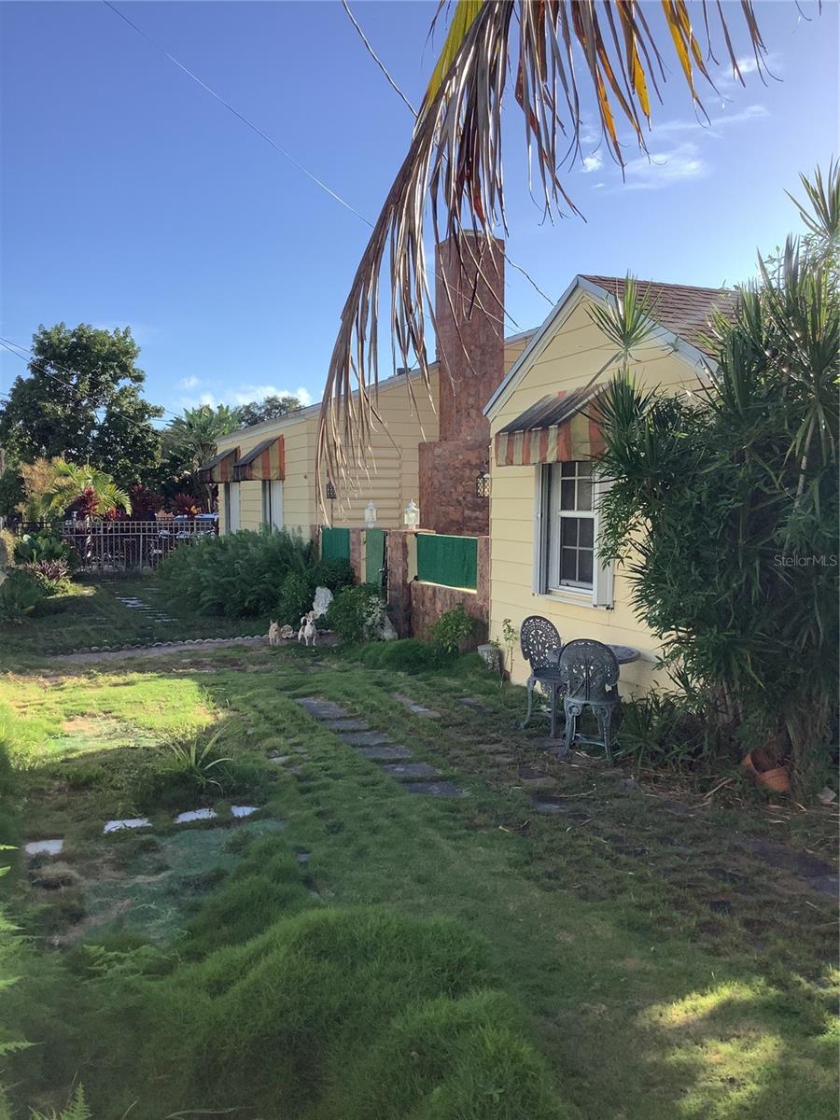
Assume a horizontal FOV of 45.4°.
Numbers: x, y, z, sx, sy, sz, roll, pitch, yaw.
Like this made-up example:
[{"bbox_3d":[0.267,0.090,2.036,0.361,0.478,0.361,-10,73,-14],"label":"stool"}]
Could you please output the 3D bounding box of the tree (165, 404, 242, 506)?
[{"bbox_3d":[-6.900,-2.531,32.000,2.700,4.700,2.700,0,4,0],"label":"tree"}]

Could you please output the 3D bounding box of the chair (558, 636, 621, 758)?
[{"bbox_3d":[1.205,0.951,7.060,0.420,0.830,0.470,1,4,15],"label":"chair"}]

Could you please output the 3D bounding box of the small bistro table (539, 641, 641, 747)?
[{"bbox_3d":[1.275,1.019,7.340,0.680,0.660,0.680,-1,4,-21],"label":"small bistro table"}]

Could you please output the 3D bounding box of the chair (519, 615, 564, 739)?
[{"bbox_3d":[1.050,0.899,7.820,0.420,0.840,0.470,-2,4,-31],"label":"chair"}]

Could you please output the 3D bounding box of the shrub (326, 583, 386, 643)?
[{"bbox_3d":[-0.820,0.627,12.850,0.780,0.760,0.800,-1,4,-21],"label":"shrub"}]

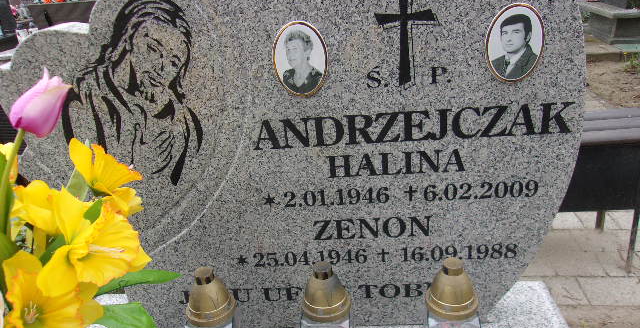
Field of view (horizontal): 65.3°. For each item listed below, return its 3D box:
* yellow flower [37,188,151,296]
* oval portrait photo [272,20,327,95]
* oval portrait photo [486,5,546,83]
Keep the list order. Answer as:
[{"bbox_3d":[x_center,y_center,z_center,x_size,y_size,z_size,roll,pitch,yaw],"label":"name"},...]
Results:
[{"bbox_3d":[-0.263,0.091,0.580,0.105,0.110,0.080,-20,15,-38],"label":"yellow flower"},{"bbox_3d":[-0.037,-0.201,0.971,0.108,0.146,0.012,-3,19,6],"label":"oval portrait photo"},{"bbox_3d":[0.364,-0.222,0.927,0.107,0.145,0.012,-3,19,6],"label":"oval portrait photo"}]

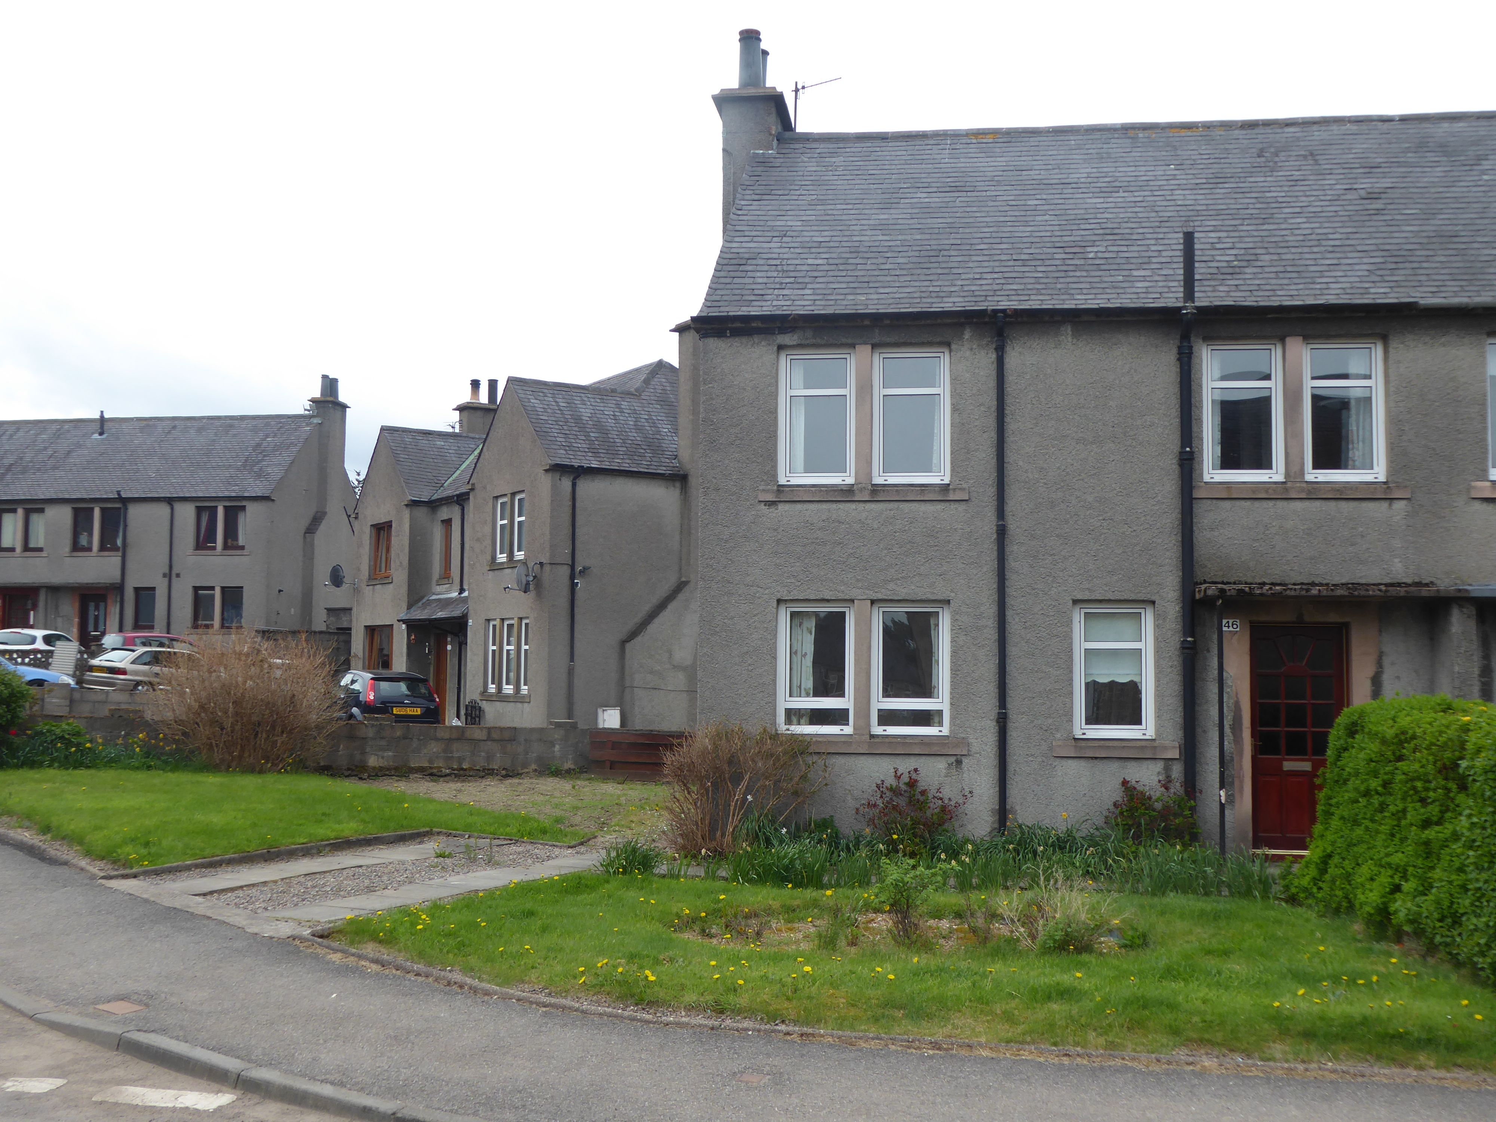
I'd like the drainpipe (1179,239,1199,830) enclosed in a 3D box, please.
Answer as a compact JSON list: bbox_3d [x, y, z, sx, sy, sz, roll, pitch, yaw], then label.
[{"bbox_3d":[3.968,-0.296,14.030,0.170,5.439,0.240,0,-4,7],"label":"drainpipe"}]

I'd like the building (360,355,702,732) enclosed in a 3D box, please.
[{"bbox_3d":[-3.284,-0.210,32.644,7.000,7.700,10.200,3,-5,-33],"label":"building"}]

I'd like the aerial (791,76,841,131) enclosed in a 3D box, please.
[{"bbox_3d":[0.843,-5.655,19.129,0.740,0.750,0.200,-3,-5,37],"label":"aerial"}]

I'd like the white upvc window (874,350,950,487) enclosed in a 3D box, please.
[{"bbox_3d":[1.592,-1.408,15.188,0.753,1.319,0.100,0,-4,8],"label":"white upvc window"}]

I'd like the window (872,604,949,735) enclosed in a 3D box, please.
[{"bbox_3d":[1.566,1.038,15.014,0.752,1.277,0.100,0,-4,8],"label":"window"}]

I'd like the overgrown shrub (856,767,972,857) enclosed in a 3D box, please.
[{"bbox_3d":[1.454,2.213,13.802,1.011,0.760,0.850,0,-4,7],"label":"overgrown shrub"}]

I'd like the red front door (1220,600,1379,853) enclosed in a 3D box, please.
[{"bbox_3d":[4.954,1.476,13.999,1.381,2.271,0.170,0,-4,7],"label":"red front door"}]

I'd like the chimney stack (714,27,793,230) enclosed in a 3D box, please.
[{"bbox_3d":[0.064,-5.056,18.938,0.860,2.520,1.240,0,-4,7],"label":"chimney stack"}]

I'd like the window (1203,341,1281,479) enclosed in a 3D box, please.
[{"bbox_3d":[4.699,-1.408,14.742,0.738,1.330,0.100,0,-4,8],"label":"window"}]

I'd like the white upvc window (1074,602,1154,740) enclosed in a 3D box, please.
[{"bbox_3d":[3.465,1.036,14.742,0.747,1.287,0.100,0,-4,8],"label":"white upvc window"}]

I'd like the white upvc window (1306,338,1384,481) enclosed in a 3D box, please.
[{"bbox_3d":[5.434,-1.366,14.181,0.712,1.301,0.090,0,-4,7],"label":"white upvc window"}]

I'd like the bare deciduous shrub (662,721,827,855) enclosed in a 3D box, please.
[{"bbox_3d":[-0.036,2.000,13.699,1.462,1.164,1.250,0,-4,7],"label":"bare deciduous shrub"}]

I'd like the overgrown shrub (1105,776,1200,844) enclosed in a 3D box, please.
[{"bbox_3d":[3.532,2.190,13.597,0.808,0.607,0.720,0,-4,7],"label":"overgrown shrub"}]

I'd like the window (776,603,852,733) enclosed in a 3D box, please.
[{"bbox_3d":[0.653,1.039,15.146,0.754,1.283,0.100,0,-4,8],"label":"window"}]

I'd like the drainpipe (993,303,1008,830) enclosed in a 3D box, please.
[{"bbox_3d":[2.408,0.103,14.789,0.110,5.020,0.130,0,-4,8],"label":"drainpipe"}]

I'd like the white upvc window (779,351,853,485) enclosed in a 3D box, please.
[{"bbox_3d":[0.675,-1.412,15.320,0.757,1.324,0.100,0,-4,8],"label":"white upvc window"}]

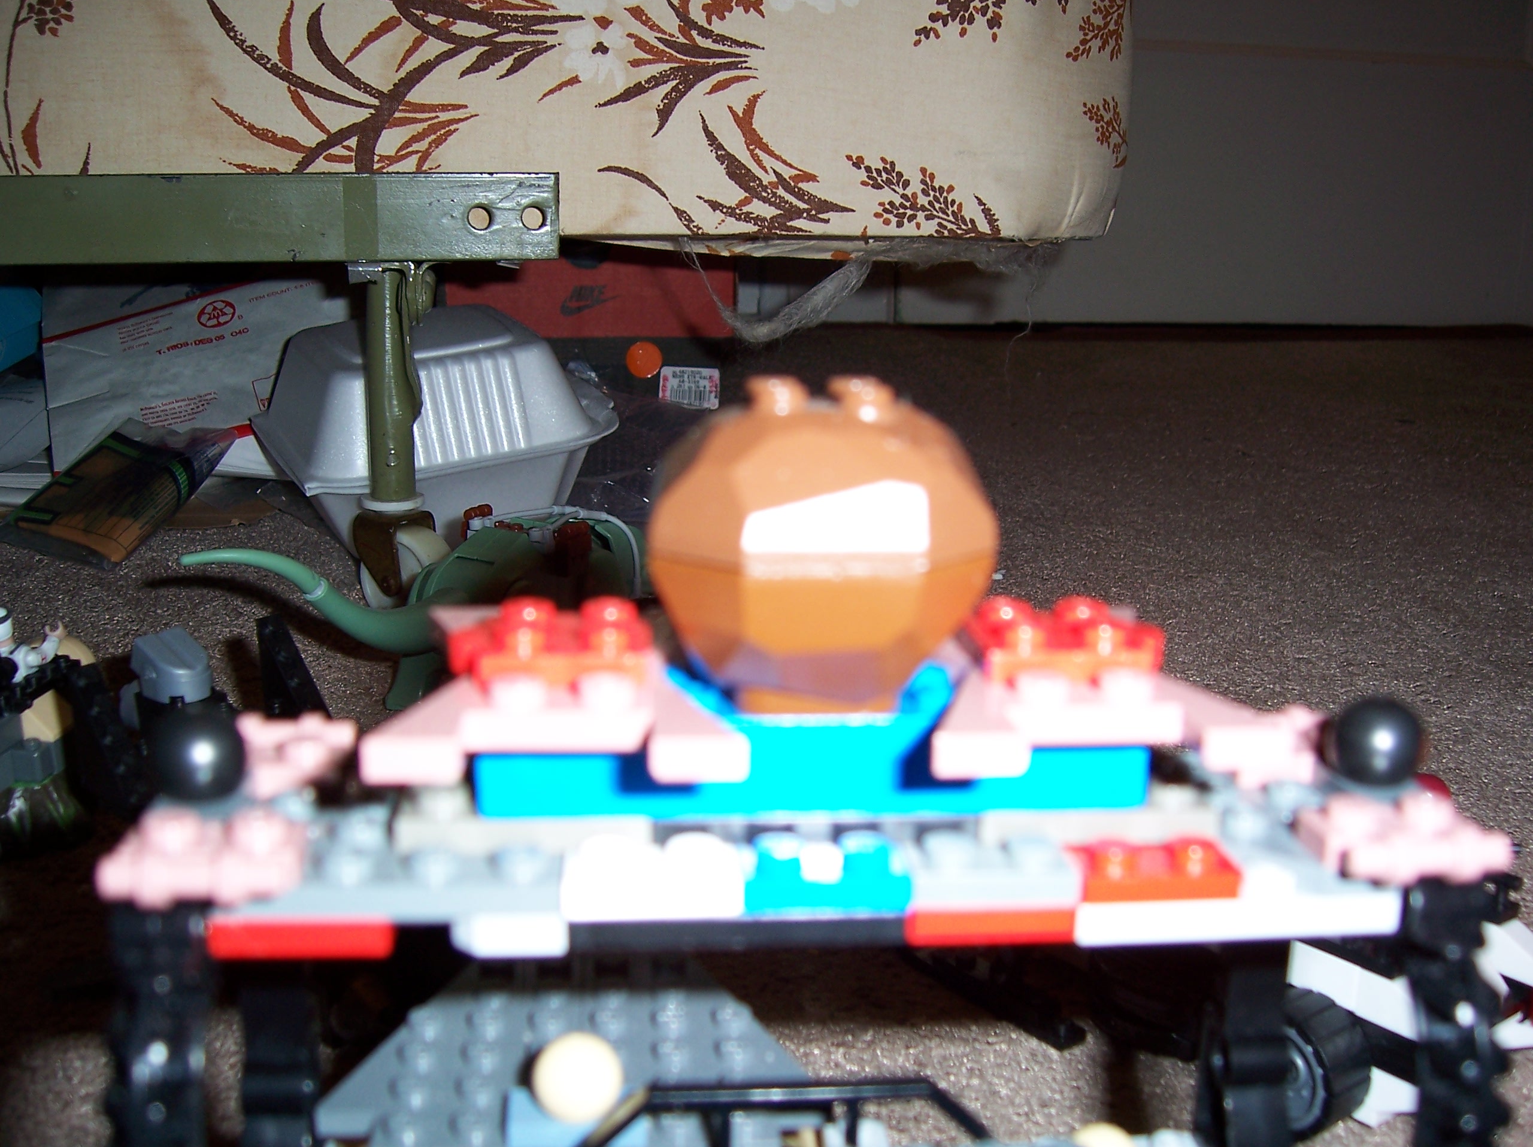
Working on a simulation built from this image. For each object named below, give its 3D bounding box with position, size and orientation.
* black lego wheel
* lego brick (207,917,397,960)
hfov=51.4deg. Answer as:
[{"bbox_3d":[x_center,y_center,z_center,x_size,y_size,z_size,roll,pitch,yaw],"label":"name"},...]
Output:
[{"bbox_3d":[0.096,0.089,0.290,0.014,0.024,0.024,-11,19,-39],"label":"black lego wheel"},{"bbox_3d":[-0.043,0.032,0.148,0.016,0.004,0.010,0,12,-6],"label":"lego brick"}]

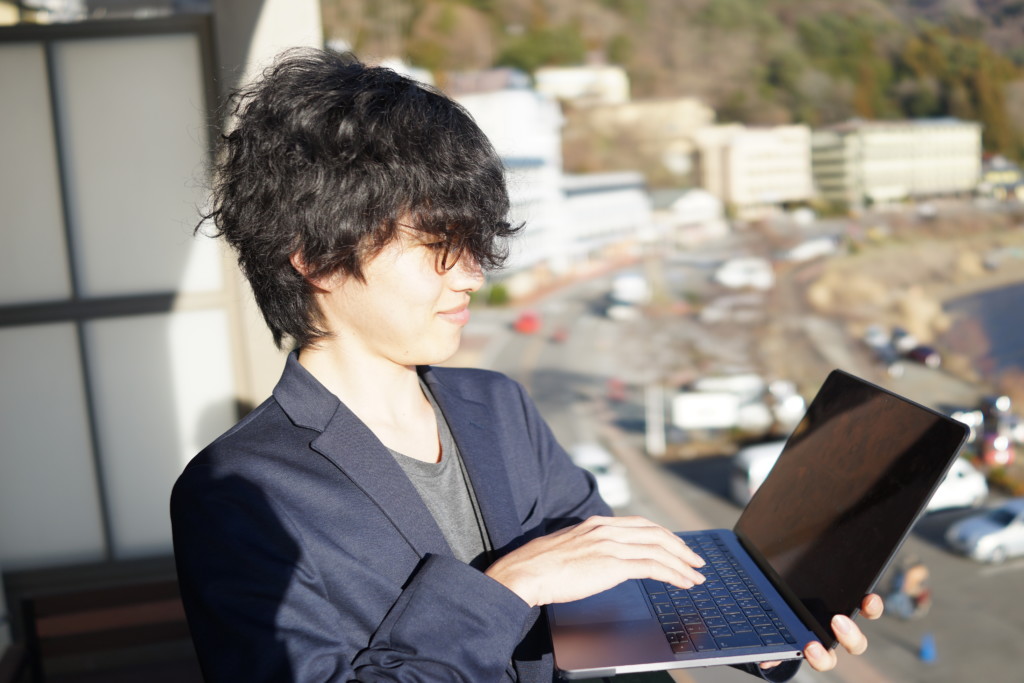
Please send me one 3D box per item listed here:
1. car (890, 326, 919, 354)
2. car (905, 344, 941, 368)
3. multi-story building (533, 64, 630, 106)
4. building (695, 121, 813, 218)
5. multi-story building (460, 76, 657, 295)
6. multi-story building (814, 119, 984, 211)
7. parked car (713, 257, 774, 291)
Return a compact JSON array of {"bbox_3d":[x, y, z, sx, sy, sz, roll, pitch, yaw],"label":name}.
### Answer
[{"bbox_3d":[32.327,-0.082,82.000,1.700,1.500,4.000,-4,9,-5],"label":"car"},{"bbox_3d":[31.826,1.160,77.000,1.700,1.500,4.100,-6,9,-12],"label":"car"},{"bbox_3d":[20.593,-75.854,295.000,27.000,11.000,13.000,-5,9,-8],"label":"multi-story building"},{"bbox_3d":[55.753,-39.950,230.062,24.000,18.500,14.000,-8,10,-27],"label":"building"},{"bbox_3d":[-0.456,-20.481,128.712,16.000,22.000,52.000,2,11,31],"label":"multi-story building"},{"bbox_3d":[100.852,-47.055,263.970,43.000,20.000,16.000,-7,10,-23],"label":"multi-story building"},{"bbox_3d":[20.230,-5.986,87.000,4.700,1.600,1.800,3,11,34],"label":"parked car"}]

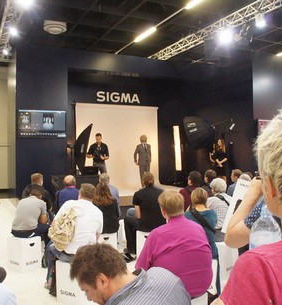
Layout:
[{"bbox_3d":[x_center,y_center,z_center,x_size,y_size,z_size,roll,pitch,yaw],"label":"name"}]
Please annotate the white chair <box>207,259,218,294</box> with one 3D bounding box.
[{"bbox_3d":[0.693,1.333,3.850,0.300,0.440,0.300,-1,1,0],"label":"white chair"}]

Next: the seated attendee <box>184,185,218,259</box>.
[{"bbox_3d":[0.730,1.002,4.220,0.460,1.170,0.740,-1,0,-5],"label":"seated attendee"}]

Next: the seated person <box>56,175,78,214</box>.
[{"bbox_3d":[-1.139,0.949,5.450,0.530,1.220,0.750,-1,1,2],"label":"seated person"}]

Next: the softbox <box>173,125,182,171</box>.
[{"bbox_3d":[1.307,-0.166,12.200,0.300,1.660,0.320,-3,0,30],"label":"softbox"}]

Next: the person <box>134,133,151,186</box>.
[{"bbox_3d":[0.067,0.314,11.500,0.570,1.780,0.320,-1,0,-5],"label":"person"}]

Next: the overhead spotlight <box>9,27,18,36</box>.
[{"bbox_3d":[-3.480,-3.303,9.400,0.200,0.240,0.260,-1,32,-37],"label":"overhead spotlight"}]

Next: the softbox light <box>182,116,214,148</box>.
[{"bbox_3d":[1.804,-0.608,10.900,0.580,1.030,1.030,-17,-11,40],"label":"softbox light"}]

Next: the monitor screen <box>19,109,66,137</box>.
[{"bbox_3d":[-3.500,-1.017,12.200,1.620,0.940,0.080,-1,0,-26],"label":"monitor screen"}]

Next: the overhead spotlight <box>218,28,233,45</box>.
[{"bbox_3d":[2.159,-2.956,8.800,0.380,0.400,0.400,-1,36,14],"label":"overhead spotlight"}]

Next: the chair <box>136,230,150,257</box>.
[{"bbox_3d":[0.098,1.329,5.020,0.300,0.440,0.300,-1,1,2],"label":"chair"}]

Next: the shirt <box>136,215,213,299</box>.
[{"bbox_3d":[0.265,0.803,2.850,0.600,0.630,0.420,-1,1,-9],"label":"shirt"}]

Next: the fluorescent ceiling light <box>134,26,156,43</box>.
[{"bbox_3d":[0.152,-3.964,11.600,0.140,0.100,1.530,-1,1,-26],"label":"fluorescent ceiling light"}]

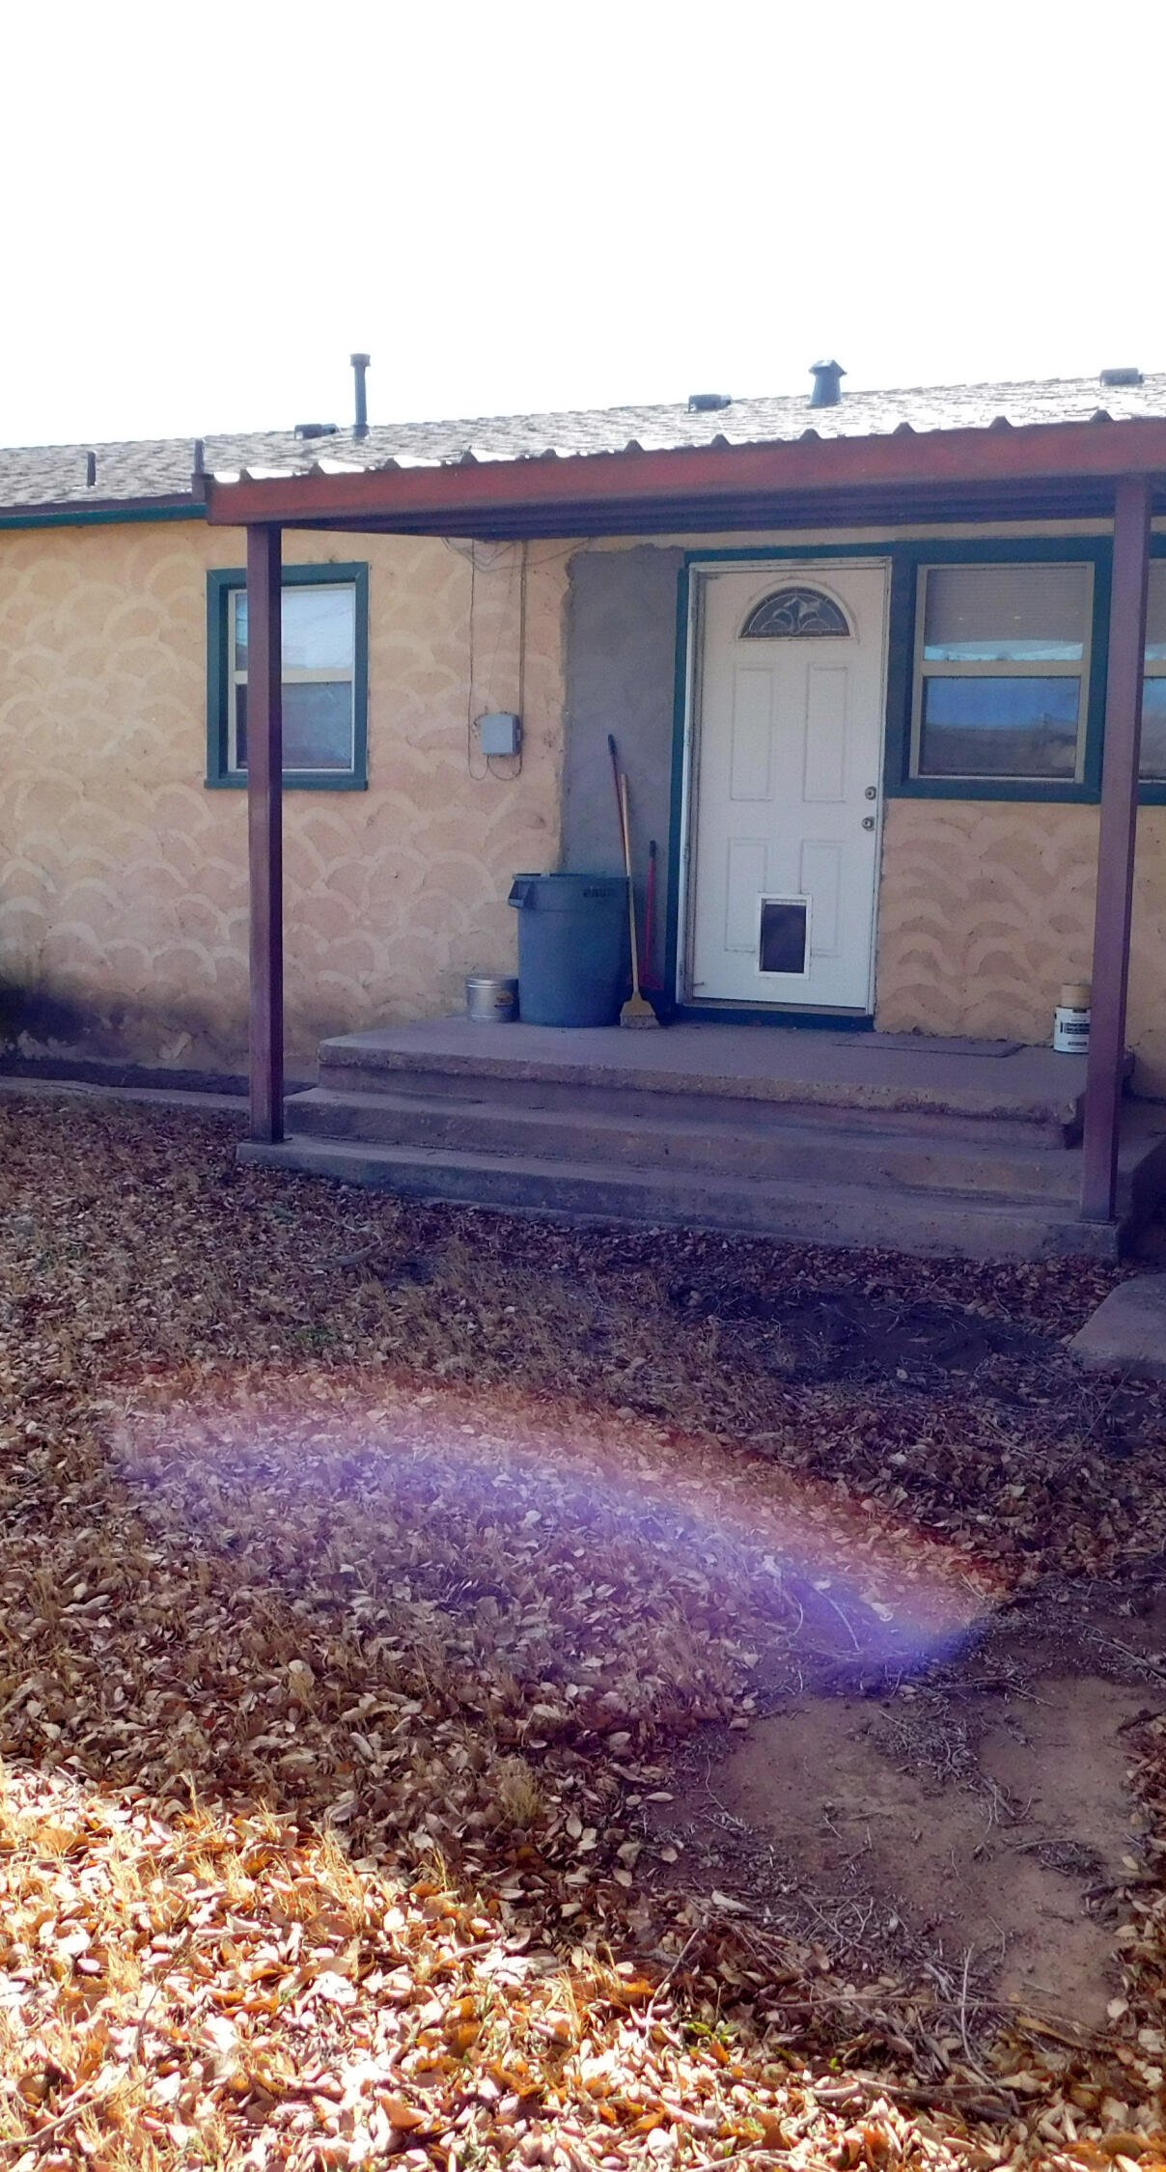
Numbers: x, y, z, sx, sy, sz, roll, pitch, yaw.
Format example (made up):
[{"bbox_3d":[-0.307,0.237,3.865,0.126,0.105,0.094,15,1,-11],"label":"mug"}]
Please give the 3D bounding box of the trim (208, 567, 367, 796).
[{"bbox_3d":[-1.526,-2.125,10.074,0.980,1.145,0.100,4,8,23],"label":"trim"}]

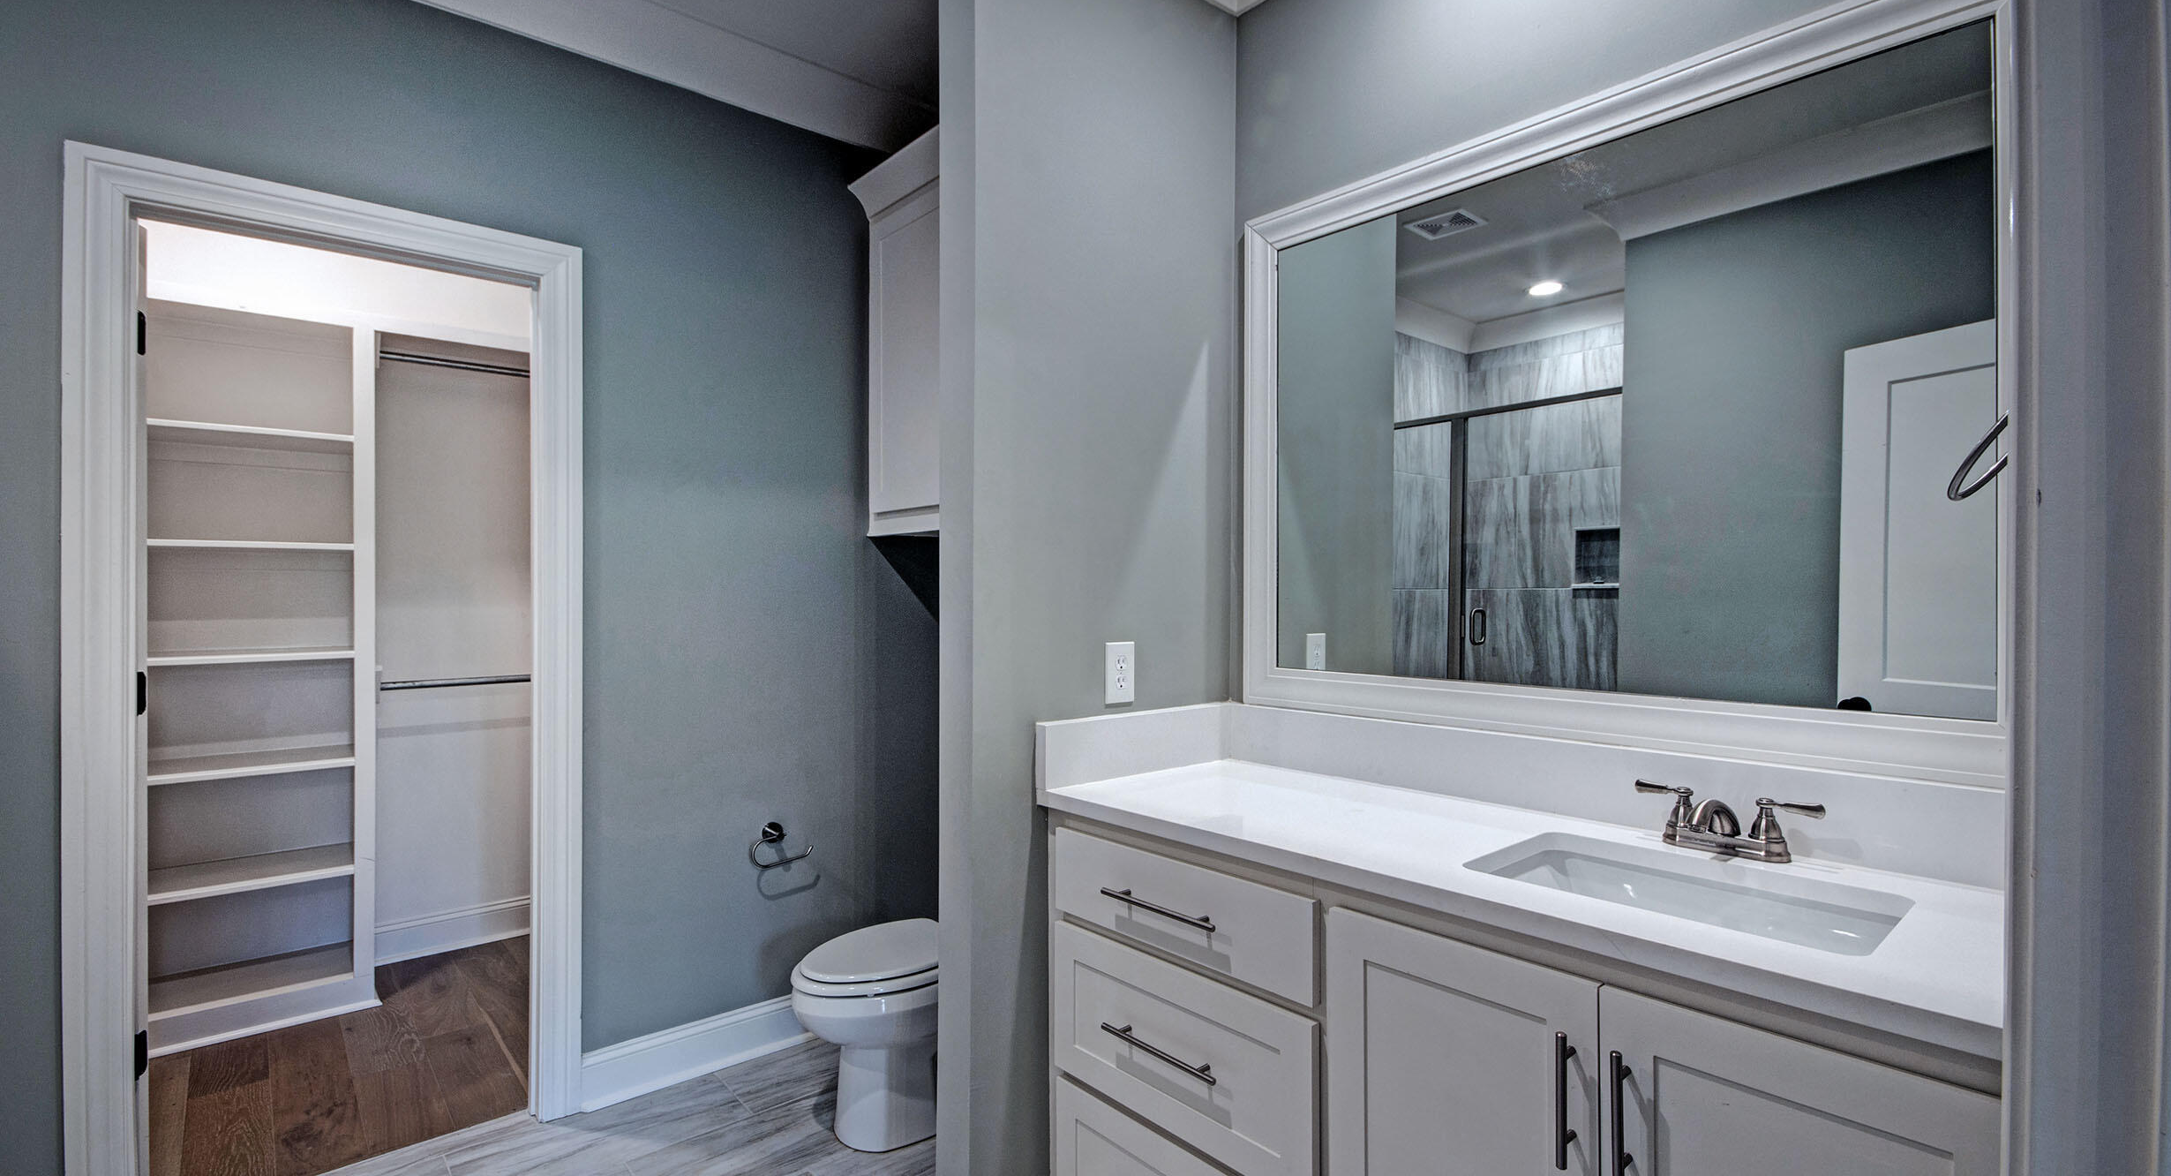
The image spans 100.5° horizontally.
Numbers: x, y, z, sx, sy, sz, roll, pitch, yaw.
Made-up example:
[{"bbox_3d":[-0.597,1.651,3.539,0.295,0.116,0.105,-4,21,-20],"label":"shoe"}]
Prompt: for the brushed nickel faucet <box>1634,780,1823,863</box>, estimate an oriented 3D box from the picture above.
[{"bbox_3d":[0.884,0.338,1.272,0.175,0.090,0.227,0,0,-43],"label":"brushed nickel faucet"}]

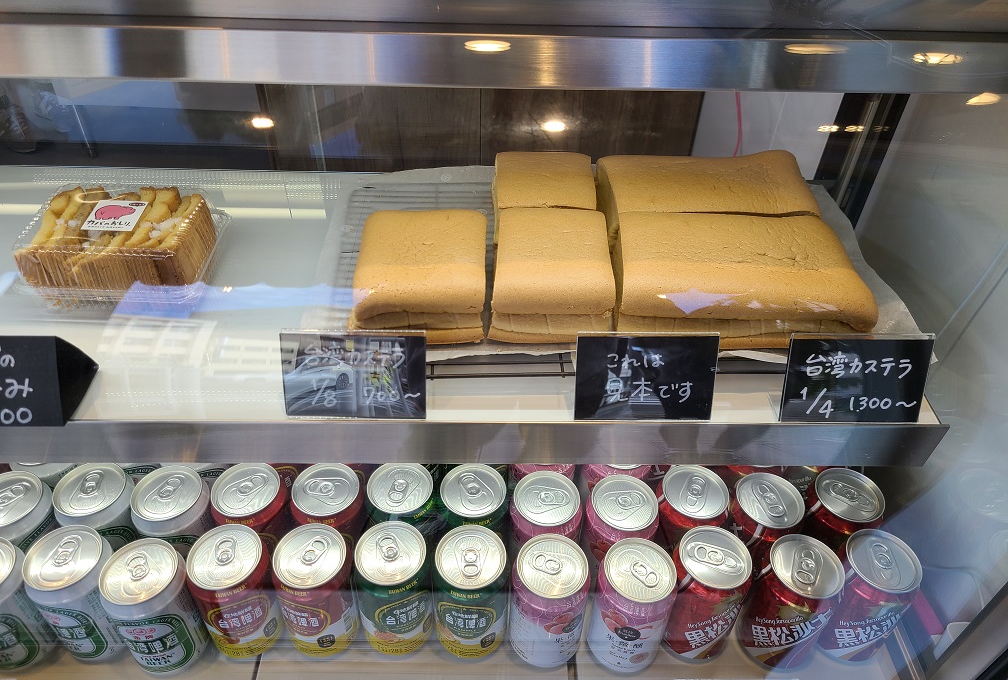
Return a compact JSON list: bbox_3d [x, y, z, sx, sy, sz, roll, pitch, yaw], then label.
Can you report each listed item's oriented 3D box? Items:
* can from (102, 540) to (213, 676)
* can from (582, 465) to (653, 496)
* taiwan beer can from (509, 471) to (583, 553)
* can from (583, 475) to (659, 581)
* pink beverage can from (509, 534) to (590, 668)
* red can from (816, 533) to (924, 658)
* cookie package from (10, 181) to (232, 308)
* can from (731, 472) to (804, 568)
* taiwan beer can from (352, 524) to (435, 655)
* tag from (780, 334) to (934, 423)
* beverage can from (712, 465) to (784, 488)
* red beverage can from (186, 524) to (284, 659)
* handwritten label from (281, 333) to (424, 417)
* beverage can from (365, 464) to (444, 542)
[{"bbox_3d":[-0.292,0.230,0.644,0.066,0.122,0.066,1,41,-1],"label":"can"},{"bbox_3d":[0.111,0.142,0.755,0.066,0.118,0.066,1,42,-1],"label":"can"},{"bbox_3d":[0.037,0.184,0.707,0.066,0.116,0.066,1,41,-1],"label":"taiwan beer can"},{"bbox_3d":[0.105,0.188,0.702,0.066,0.122,0.066,1,41,0],"label":"can"},{"bbox_3d":[0.038,0.228,0.654,0.066,0.122,0.066,1,41,-1],"label":"pink beverage can"},{"bbox_3d":[0.314,0.227,0.666,0.066,0.116,0.066,1,41,-1],"label":"red can"},{"bbox_3d":[-0.322,-0.083,0.648,0.148,0.055,0.122,2,41,0],"label":"cookie package"},{"bbox_3d":[0.234,0.187,0.706,0.066,0.122,0.066,1,41,0],"label":"can"},{"bbox_3d":[-0.093,0.220,0.660,0.066,0.122,0.066,1,41,-1],"label":"taiwan beer can"},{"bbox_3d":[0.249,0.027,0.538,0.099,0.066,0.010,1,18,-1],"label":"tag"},{"bbox_3d":[0.238,0.143,0.756,0.066,0.122,0.066,1,41,0],"label":"beverage can"},{"bbox_3d":[-0.228,0.221,0.655,0.066,0.116,0.066,1,41,-1],"label":"red beverage can"},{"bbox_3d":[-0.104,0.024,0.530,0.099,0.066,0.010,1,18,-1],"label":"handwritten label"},{"bbox_3d":[-0.093,0.174,0.713,0.066,0.118,0.066,1,42,-1],"label":"beverage can"}]

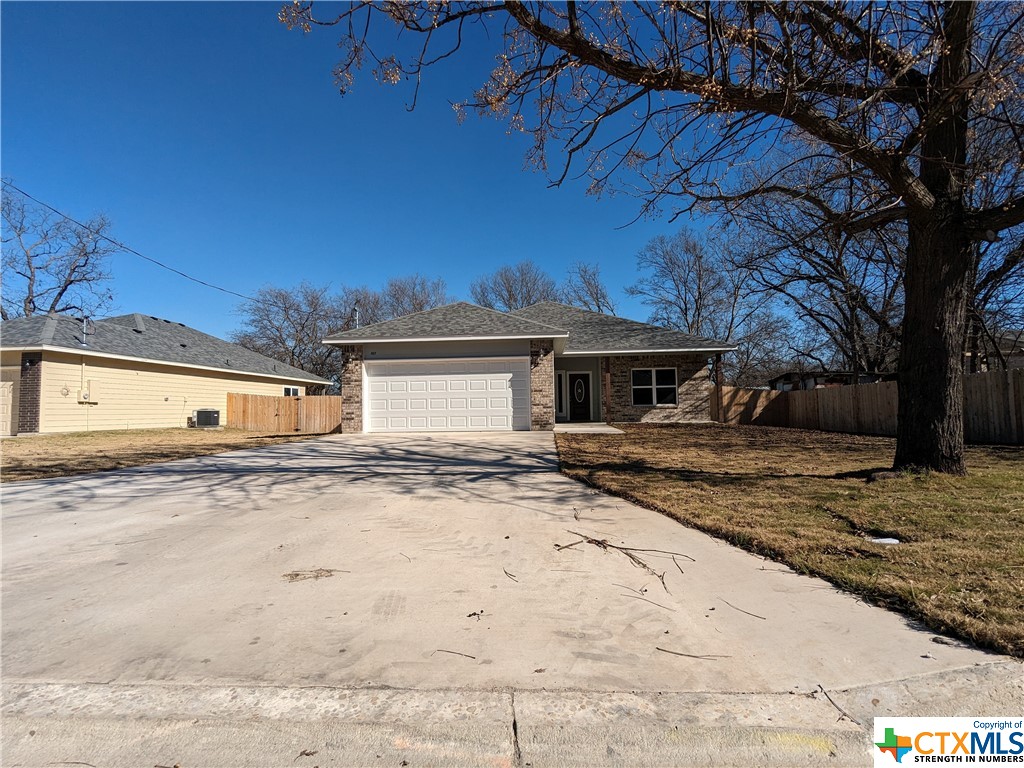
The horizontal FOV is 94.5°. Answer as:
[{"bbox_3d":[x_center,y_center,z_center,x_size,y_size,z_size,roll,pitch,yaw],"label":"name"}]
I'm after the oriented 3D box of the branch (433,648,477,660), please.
[{"bbox_3d":[-0.345,1.635,2.860,0.280,0.015,0.069,-1,1,9],"label":"branch"}]

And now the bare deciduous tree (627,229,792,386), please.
[{"bbox_3d":[15.392,-4.670,36.378,12.573,14.851,11.316,-1,-3,4],"label":"bare deciduous tree"}]

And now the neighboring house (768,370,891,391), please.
[{"bbox_3d":[20.803,0.741,30.211,8.500,3.400,6.500,-1,-3,4],"label":"neighboring house"}]

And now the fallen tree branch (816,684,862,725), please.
[{"bbox_3d":[1.625,1.606,2.377,0.112,0.020,0.285,-1,1,12],"label":"fallen tree branch"}]

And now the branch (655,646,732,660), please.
[{"bbox_3d":[1.077,1.606,2.804,0.431,0.018,0.070,-1,1,15],"label":"branch"}]

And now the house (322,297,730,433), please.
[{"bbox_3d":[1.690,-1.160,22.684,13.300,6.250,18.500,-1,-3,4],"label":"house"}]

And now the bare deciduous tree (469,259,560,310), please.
[{"bbox_3d":[0.431,-4.239,45.363,9.153,15.441,8.281,-1,-3,4],"label":"bare deciduous tree"}]

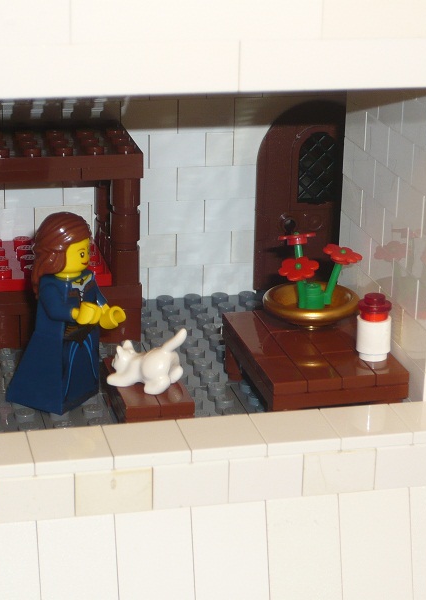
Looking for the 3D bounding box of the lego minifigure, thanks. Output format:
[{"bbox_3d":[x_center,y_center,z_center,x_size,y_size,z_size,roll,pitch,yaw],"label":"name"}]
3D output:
[{"bbox_3d":[-0.033,0.002,0.361,0.026,0.046,0.024,12,22,27],"label":"lego minifigure"}]

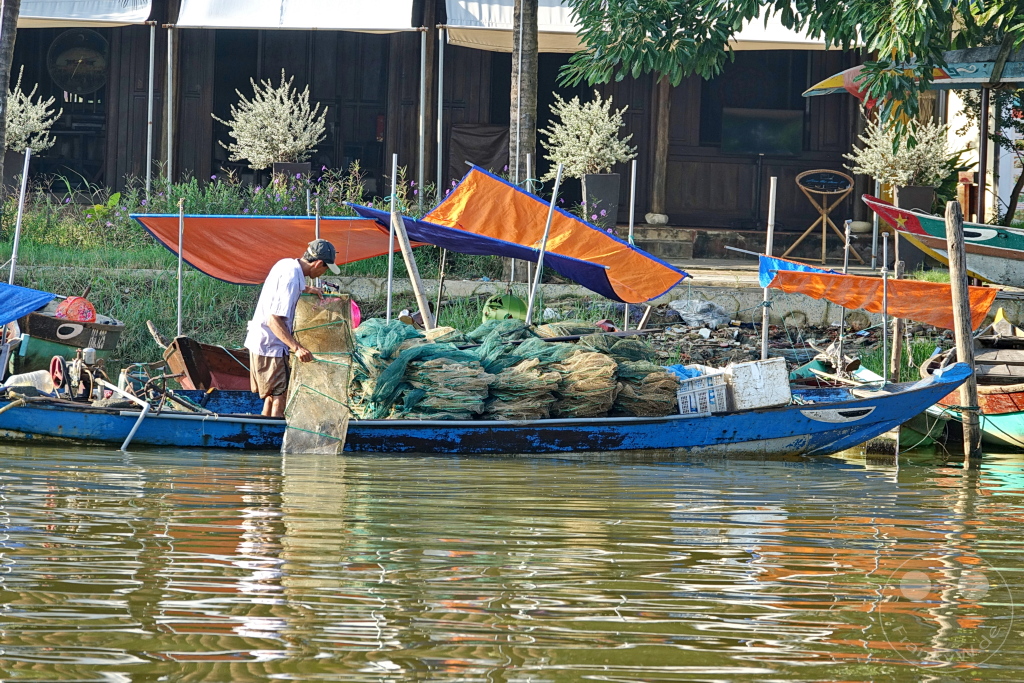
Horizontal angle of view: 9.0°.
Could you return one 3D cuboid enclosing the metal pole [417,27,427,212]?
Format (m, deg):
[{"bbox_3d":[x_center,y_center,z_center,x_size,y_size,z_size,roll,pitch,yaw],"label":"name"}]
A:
[{"bbox_3d":[-0.891,-2.129,64.500,0.055,1.970,0.055,1,1,0],"label":"metal pole"}]

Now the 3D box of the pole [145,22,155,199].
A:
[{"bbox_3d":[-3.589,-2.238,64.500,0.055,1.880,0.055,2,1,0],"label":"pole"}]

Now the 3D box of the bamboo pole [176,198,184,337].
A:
[{"bbox_3d":[-2.341,-0.501,46.000,0.040,1.020,0.040,1,1,0],"label":"bamboo pole"}]

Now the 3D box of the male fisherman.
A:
[{"bbox_3d":[-1.439,0.078,42.500,0.600,1.500,0.500,1,1,-26],"label":"male fisherman"}]

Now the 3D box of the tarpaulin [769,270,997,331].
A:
[{"bbox_3d":[2.608,-0.304,46.100,1.650,0.450,1.000,0,2,-5],"label":"tarpaulin"}]

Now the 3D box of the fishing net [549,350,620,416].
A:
[{"bbox_3d":[0.477,0.279,42.300,0.460,0.440,0.420,1,1,0],"label":"fishing net"}]

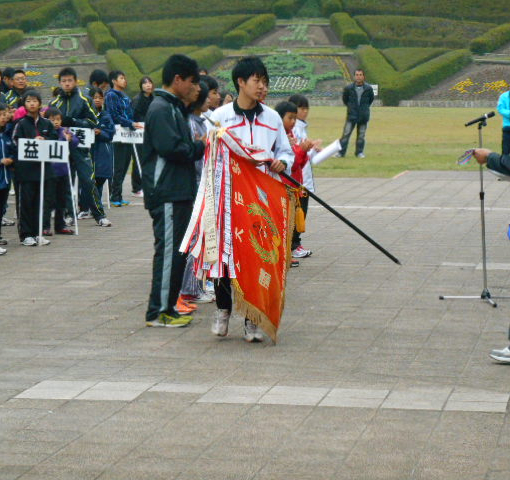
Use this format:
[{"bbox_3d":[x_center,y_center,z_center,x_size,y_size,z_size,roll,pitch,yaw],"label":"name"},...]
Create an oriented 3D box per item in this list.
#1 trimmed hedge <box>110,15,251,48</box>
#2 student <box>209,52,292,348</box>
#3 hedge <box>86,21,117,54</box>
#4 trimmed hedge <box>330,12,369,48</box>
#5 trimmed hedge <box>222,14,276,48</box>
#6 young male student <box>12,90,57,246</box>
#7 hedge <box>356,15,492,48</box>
[{"bbox_3d":[-4.695,-13.211,141.877,8.500,2.151,3.300,1,4,9],"label":"trimmed hedge"},{"bbox_3d":[-0.018,-0.254,13.554,0.500,1.698,0.400,-1,4,-17],"label":"student"},{"bbox_3d":[-9.796,-12.814,141.714,1.250,2.140,3.100,-1,4,-22],"label":"hedge"},{"bbox_3d":[4.381,-9.906,105.104,1.050,0.750,2.700,-1,32,-19],"label":"trimmed hedge"},{"bbox_3d":[-0.180,-9.843,105.060,1.050,0.750,2.900,4,28,40],"label":"trimmed hedge"},{"bbox_3d":[-2.111,-0.700,21.490,0.440,1.451,0.340,-1,4,-20],"label":"young male student"},{"bbox_3d":[10.605,-12.999,139.593,8.200,2.115,3.300,1,4,9],"label":"hedge"}]

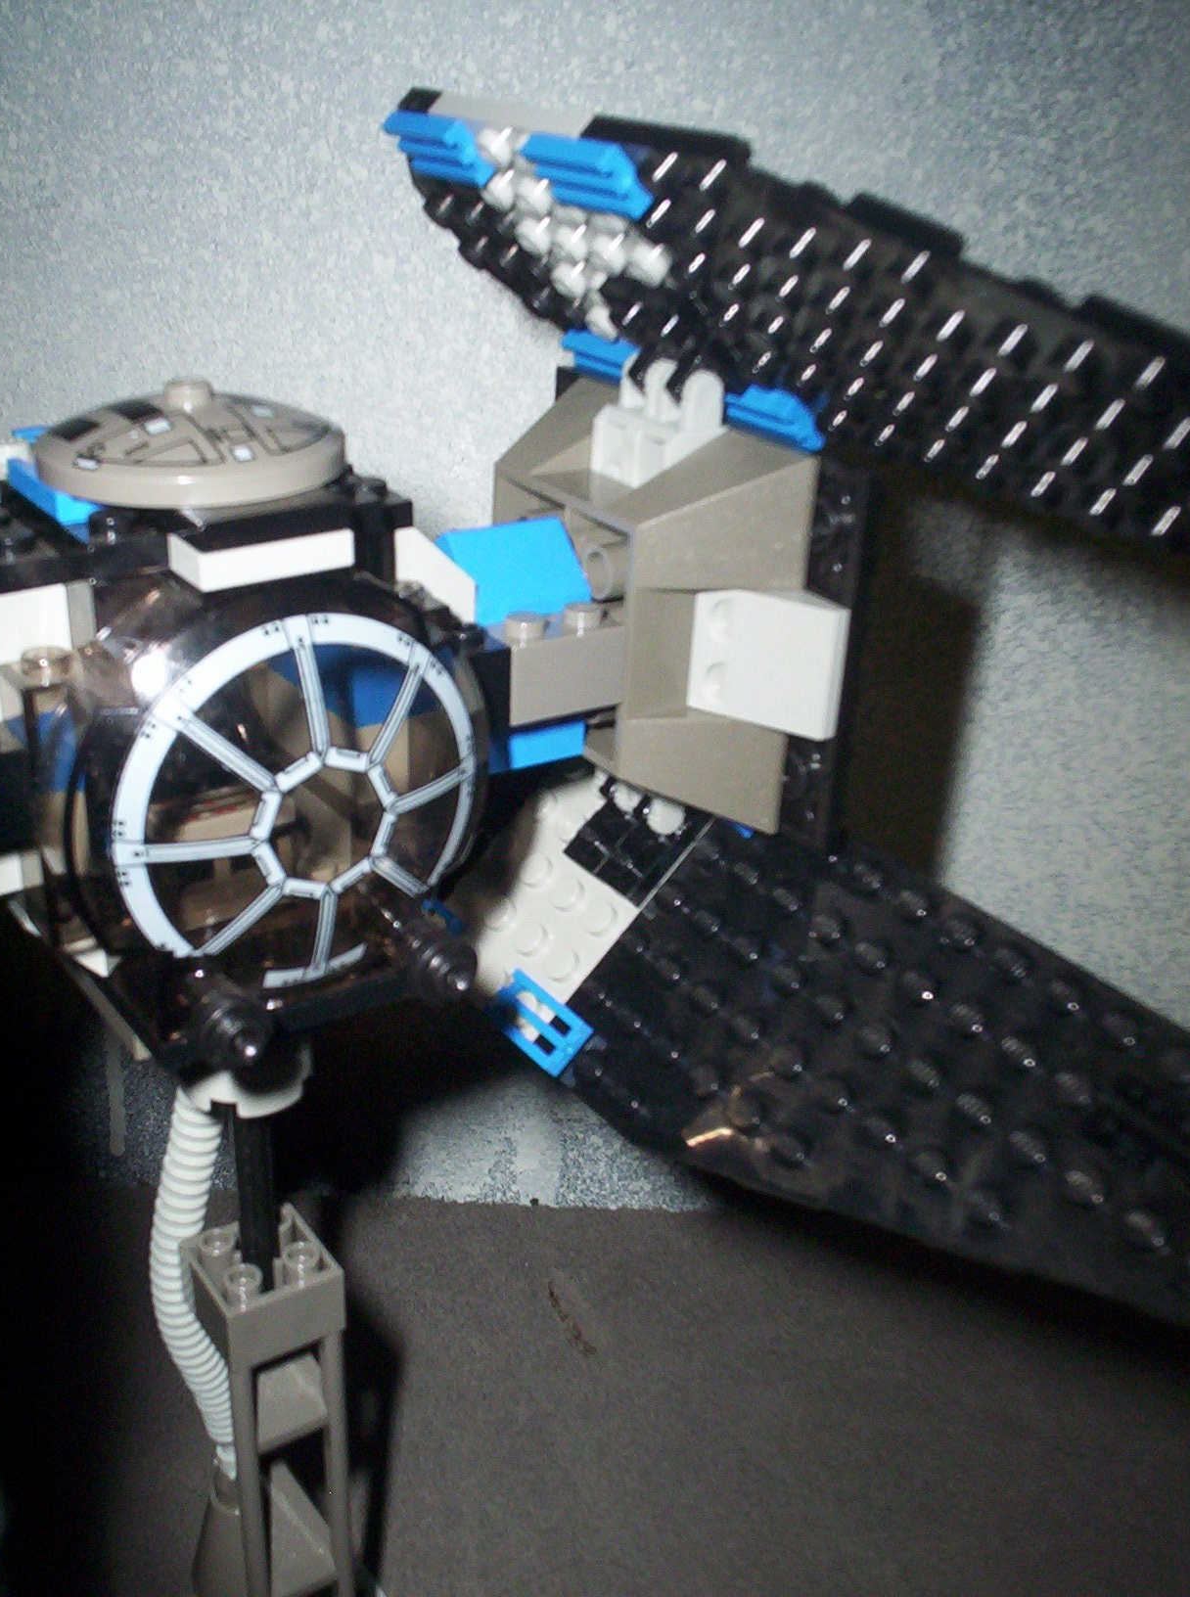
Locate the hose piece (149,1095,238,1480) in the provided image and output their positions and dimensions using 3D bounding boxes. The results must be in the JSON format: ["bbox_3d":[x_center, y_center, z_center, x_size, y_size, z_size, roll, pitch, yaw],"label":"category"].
[{"bbox_3d":[-0.057,0.067,0.250,0.009,0.069,0.017,-15,31,-32],"label":"hose piece"}]

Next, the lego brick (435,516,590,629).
[{"bbox_3d":[-0.011,-0.029,0.208,0.016,0.010,0.016,-15,31,-32],"label":"lego brick"}]

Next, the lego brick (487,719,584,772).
[{"bbox_3d":[-0.012,-0.011,0.216,0.016,0.010,0.014,-15,31,-32],"label":"lego brick"}]

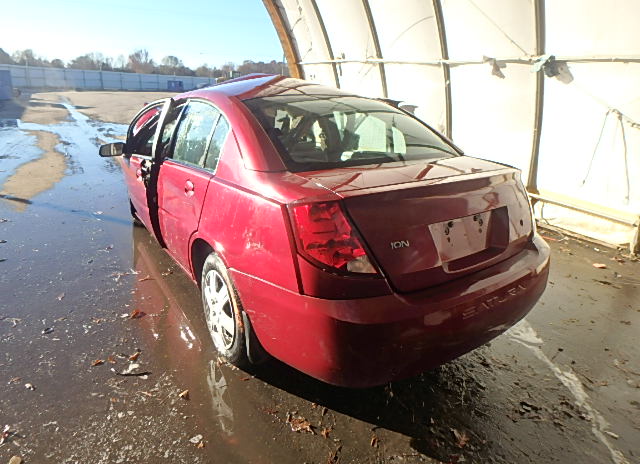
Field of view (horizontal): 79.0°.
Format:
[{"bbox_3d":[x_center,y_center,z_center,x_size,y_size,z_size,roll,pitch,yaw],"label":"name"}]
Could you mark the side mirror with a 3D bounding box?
[{"bbox_3d":[-1.734,-0.685,3.225,0.200,0.120,0.115,-8,22,-24],"label":"side mirror"}]

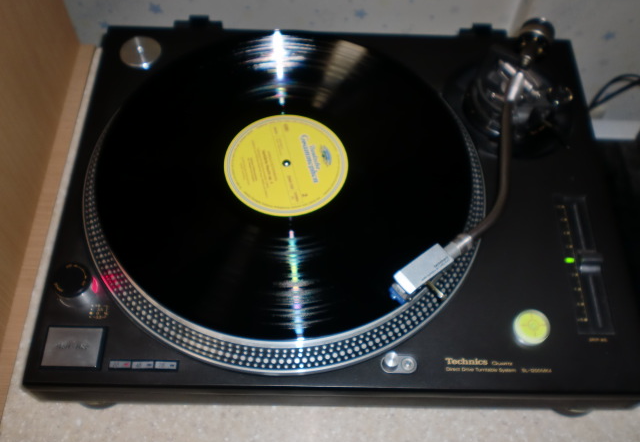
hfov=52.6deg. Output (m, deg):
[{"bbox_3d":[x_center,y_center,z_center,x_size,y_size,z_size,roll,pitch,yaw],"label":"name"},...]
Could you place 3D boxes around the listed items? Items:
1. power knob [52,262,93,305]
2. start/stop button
[{"bbox_3d":[-0.181,0.048,0.480,0.029,0.018,0.029,1,60,-2],"label":"power knob"},{"bbox_3d":[-0.177,0.091,0.465,0.039,0.004,0.029,1,60,-2],"label":"start/stop button"}]

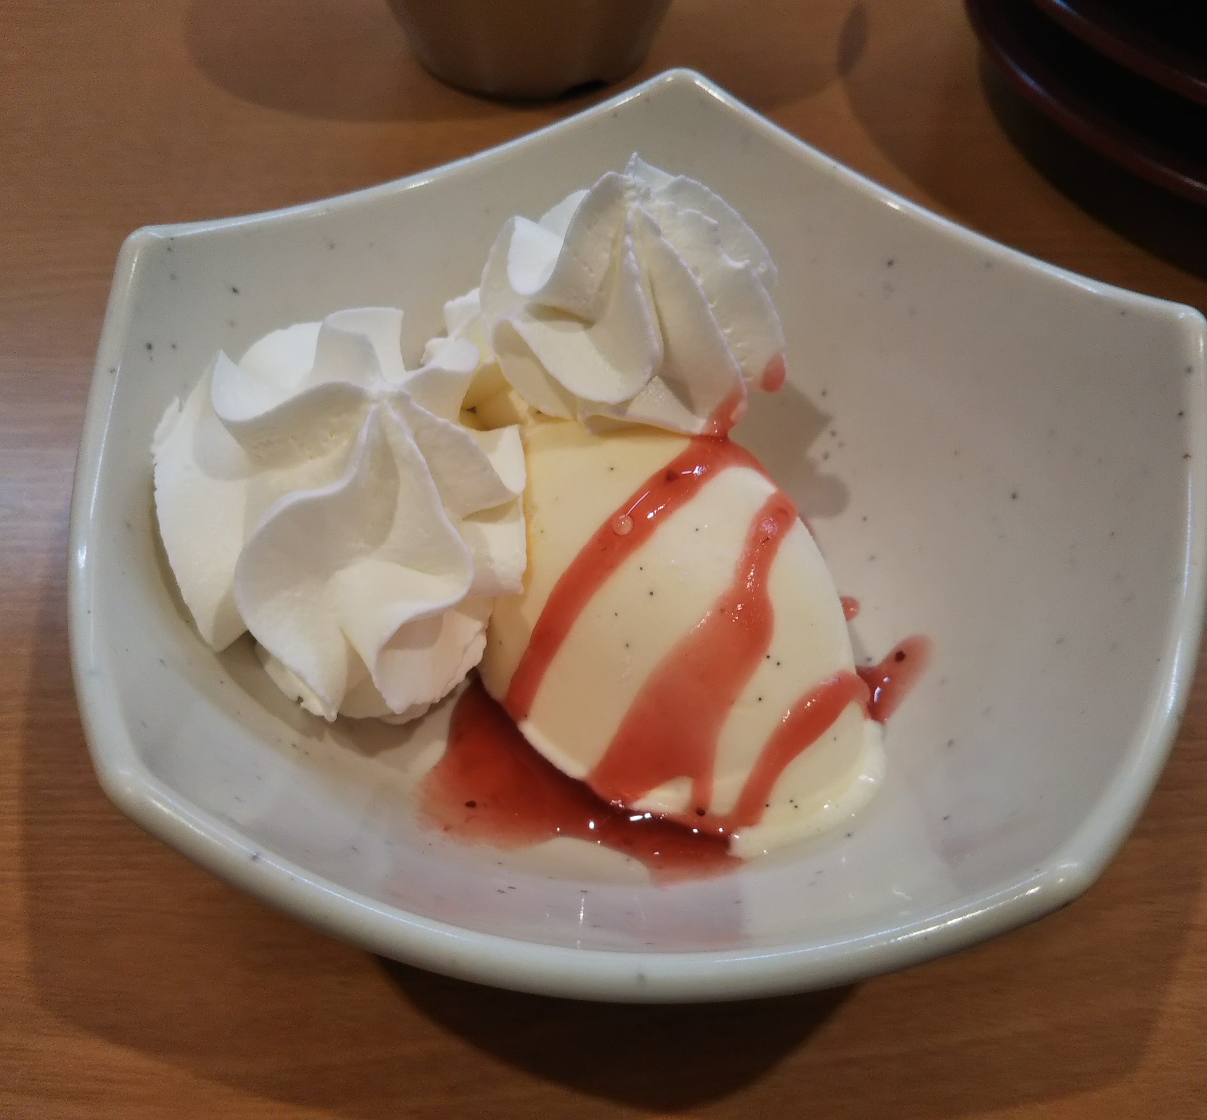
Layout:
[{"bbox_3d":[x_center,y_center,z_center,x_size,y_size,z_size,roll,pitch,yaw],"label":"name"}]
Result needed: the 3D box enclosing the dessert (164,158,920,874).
[{"bbox_3d":[-0.008,-0.011,0.156,0.086,0.039,0.077,1,49,0],"label":"dessert"}]

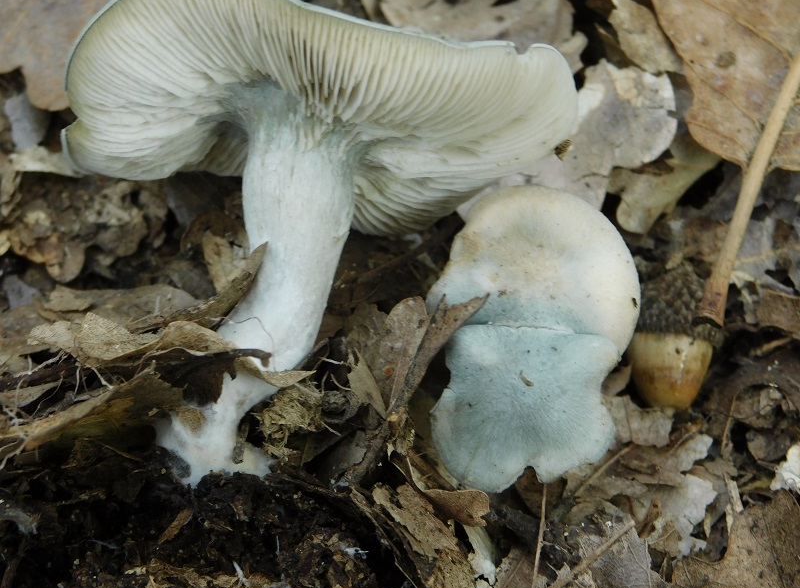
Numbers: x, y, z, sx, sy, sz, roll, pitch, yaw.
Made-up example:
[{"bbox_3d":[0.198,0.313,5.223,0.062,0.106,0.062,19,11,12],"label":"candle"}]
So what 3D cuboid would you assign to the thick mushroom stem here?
[{"bbox_3d":[-0.024,-0.001,0.450,0.025,0.022,0.073,12,72,0],"label":"thick mushroom stem"}]

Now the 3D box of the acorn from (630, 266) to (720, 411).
[{"bbox_3d":[0.048,0.007,0.460,0.017,0.017,0.026,4,75,0],"label":"acorn"}]

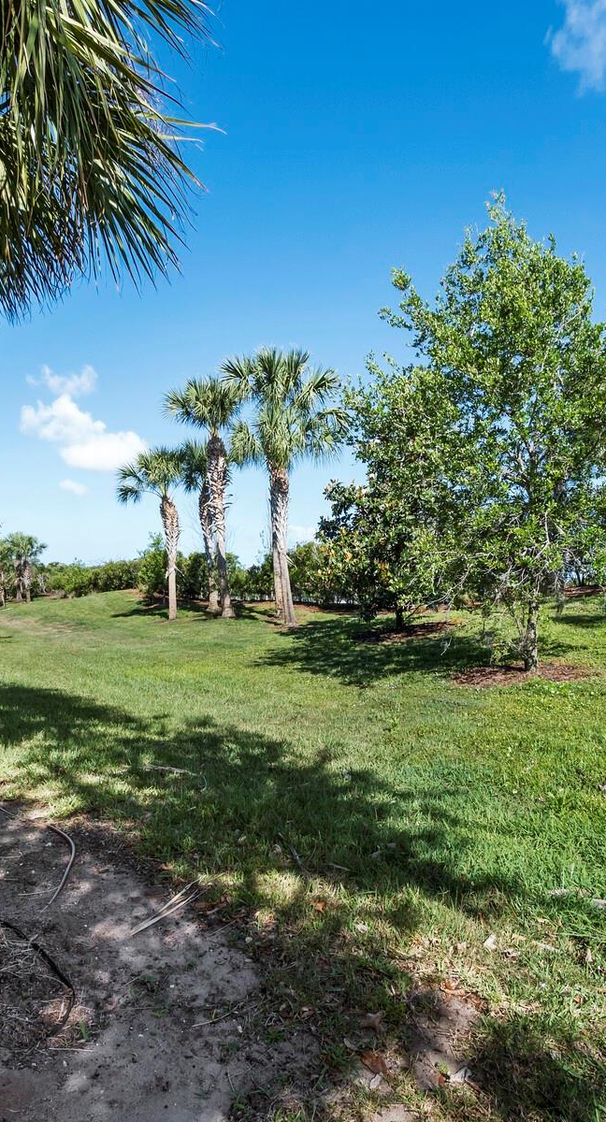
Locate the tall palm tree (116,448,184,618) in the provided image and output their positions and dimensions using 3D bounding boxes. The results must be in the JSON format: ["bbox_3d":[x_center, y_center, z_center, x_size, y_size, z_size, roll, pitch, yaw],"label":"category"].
[{"bbox_3d":[-4.789,-0.825,19.000,2.090,5.390,2.020,-1,0,0],"label":"tall palm tree"}]

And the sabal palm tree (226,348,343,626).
[{"bbox_3d":[-0.518,-2.121,17.300,3.270,7.980,3.180,-1,0,0],"label":"sabal palm tree"}]

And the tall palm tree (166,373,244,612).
[{"bbox_3d":[-3.032,-1.978,18.800,2.490,7.510,2.420,-1,0,0],"label":"tall palm tree"}]

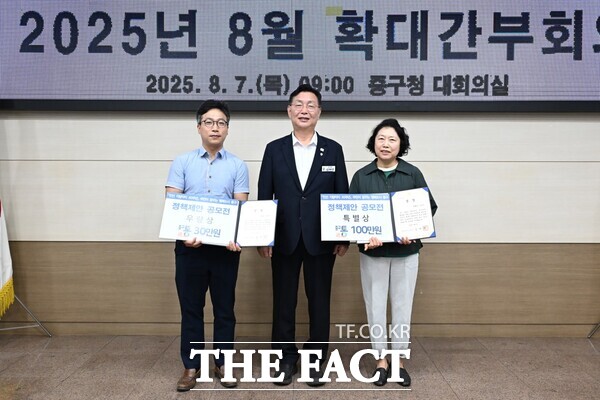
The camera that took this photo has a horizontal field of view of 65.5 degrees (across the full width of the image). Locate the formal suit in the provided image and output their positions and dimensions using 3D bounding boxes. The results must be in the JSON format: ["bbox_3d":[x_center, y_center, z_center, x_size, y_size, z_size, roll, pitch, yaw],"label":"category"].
[{"bbox_3d":[0.021,0.301,2.839,0.544,1.415,0.290,0,2,0],"label":"formal suit"}]

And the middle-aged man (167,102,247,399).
[{"bbox_3d":[-0.554,0.239,2.816,0.490,1.672,0.420,0,2,-6],"label":"middle-aged man"}]

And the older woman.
[{"bbox_3d":[0.573,0.291,2.876,0.532,1.566,0.410,0,2,6],"label":"older woman"}]

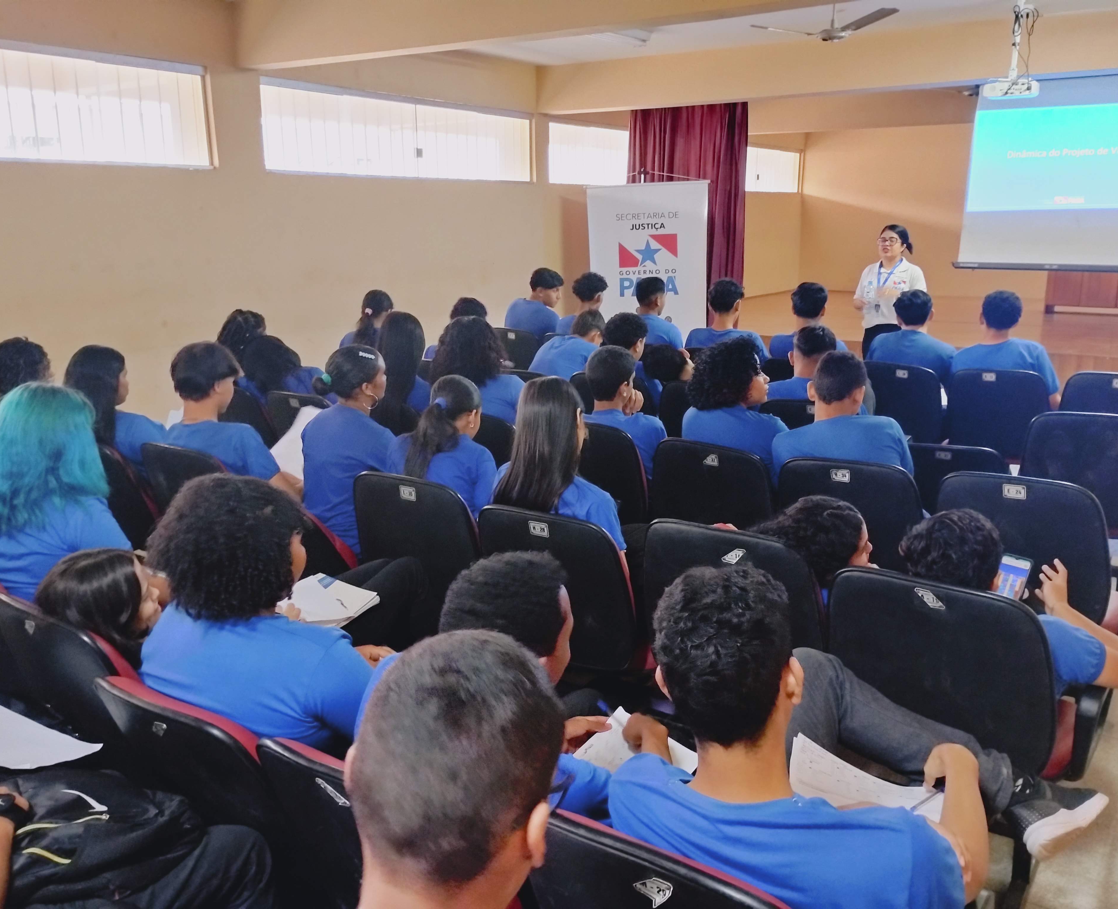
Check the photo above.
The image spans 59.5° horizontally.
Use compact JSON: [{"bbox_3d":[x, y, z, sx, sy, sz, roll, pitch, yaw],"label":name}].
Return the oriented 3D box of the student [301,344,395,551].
[{"bbox_3d":[-0.587,0.199,3.633,0.460,1.250,0.740,10,17,38],"label":"student"}]

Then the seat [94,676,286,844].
[{"bbox_3d":[-0.516,0.800,2.036,0.560,0.870,0.620,8,16,31],"label":"seat"}]

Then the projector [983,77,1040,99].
[{"bbox_3d":[2.674,-2.155,5.775,0.305,0.100,0.245,8,16,31],"label":"projector"}]

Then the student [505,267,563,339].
[{"bbox_3d":[-0.067,-0.720,7.272,0.480,1.320,0.740,10,17,38],"label":"student"}]

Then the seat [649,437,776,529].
[{"bbox_3d":[0.702,0.350,3.697,0.550,0.890,0.650,8,16,33],"label":"seat"}]

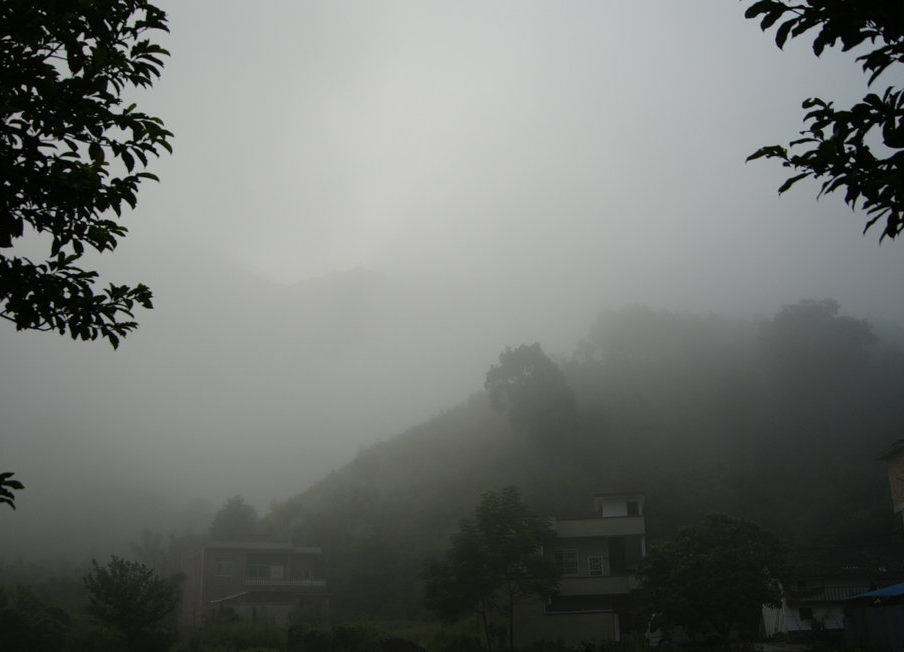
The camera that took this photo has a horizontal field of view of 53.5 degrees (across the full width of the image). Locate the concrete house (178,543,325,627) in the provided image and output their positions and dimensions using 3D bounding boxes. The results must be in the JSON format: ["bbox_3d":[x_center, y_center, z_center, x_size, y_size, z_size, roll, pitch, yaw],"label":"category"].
[{"bbox_3d":[-18.168,23.842,82.500,11.310,7.206,8.500,7,-19,-25],"label":"concrete house"}]

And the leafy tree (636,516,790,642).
[{"bbox_3d":[13.153,12.823,45.500,7.400,6.500,7.200,-1,-17,0],"label":"leafy tree"}]

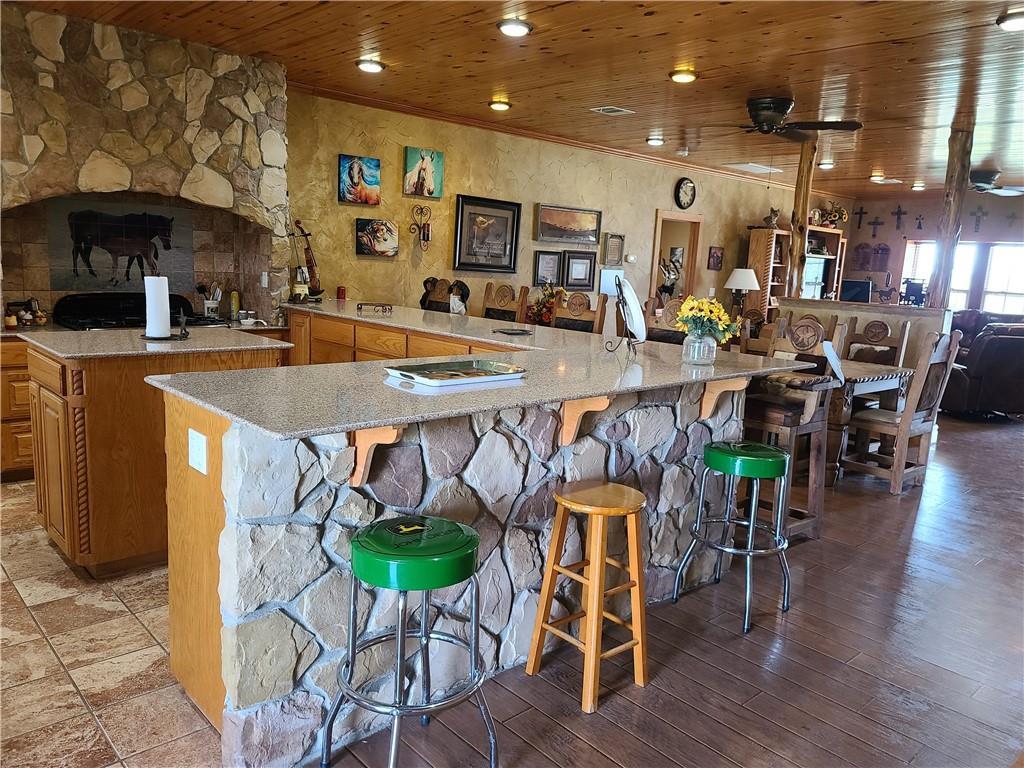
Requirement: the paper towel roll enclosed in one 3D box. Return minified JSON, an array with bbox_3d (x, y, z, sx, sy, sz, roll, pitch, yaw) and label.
[{"bbox_3d":[-1.756,-0.379,3.660,0.125,0.300,0.125,-6,14,-43],"label":"paper towel roll"}]

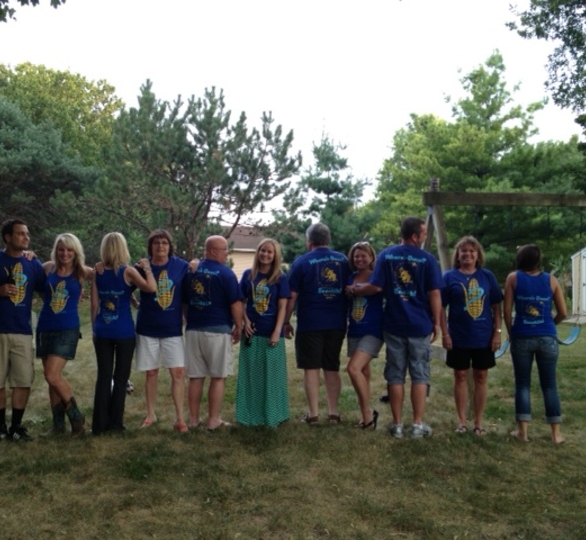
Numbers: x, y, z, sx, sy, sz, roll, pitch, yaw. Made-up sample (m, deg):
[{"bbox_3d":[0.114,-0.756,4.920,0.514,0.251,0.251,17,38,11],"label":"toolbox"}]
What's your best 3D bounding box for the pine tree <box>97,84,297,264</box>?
[{"bbox_3d":[-2.500,-1.800,19.500,5.500,6.400,5.000,0,0,0],"label":"pine tree"}]

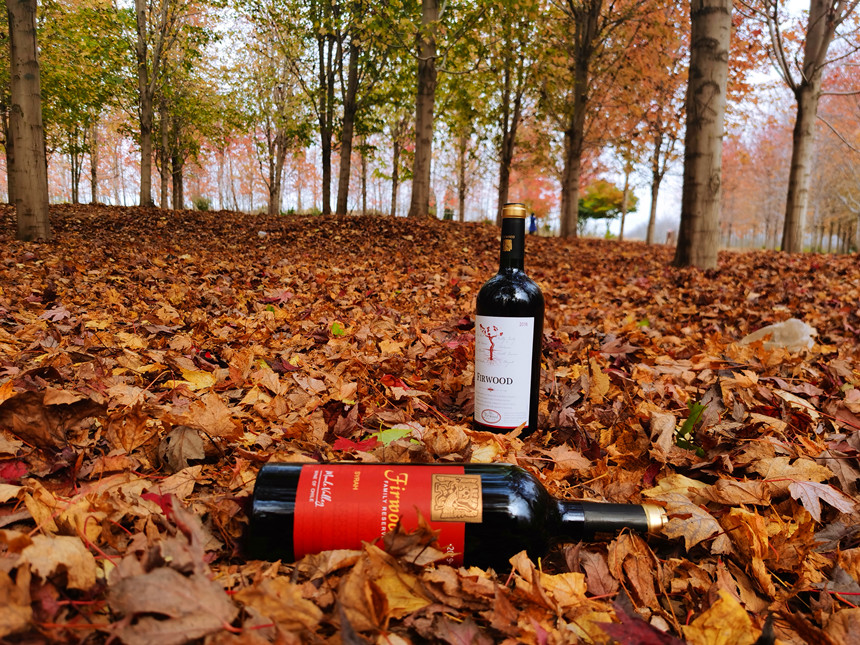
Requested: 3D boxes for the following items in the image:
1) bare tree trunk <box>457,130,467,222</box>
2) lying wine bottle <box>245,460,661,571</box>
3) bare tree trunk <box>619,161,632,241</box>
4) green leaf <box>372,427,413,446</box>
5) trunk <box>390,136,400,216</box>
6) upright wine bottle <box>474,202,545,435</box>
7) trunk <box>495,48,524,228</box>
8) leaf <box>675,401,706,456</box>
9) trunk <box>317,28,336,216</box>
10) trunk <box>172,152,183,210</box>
[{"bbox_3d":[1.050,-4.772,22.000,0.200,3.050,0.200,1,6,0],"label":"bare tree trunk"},{"bbox_3d":[0.024,0.149,0.503,0.301,0.080,0.080,1,-16,0],"label":"lying wine bottle"},{"bbox_3d":[6.703,-4.183,23.000,0.190,2.750,0.190,3,6,0],"label":"bare tree trunk"},{"bbox_3d":[-0.046,0.137,0.800,0.056,0.018,0.050,1,6,0],"label":"green leaf"},{"bbox_3d":[-1.131,-4.772,22.000,0.210,2.650,0.210,1,6,0],"label":"trunk"},{"bbox_3d":[0.101,0.001,0.850,0.086,0.299,0.086,2,6,0],"label":"upright wine bottle"},{"bbox_3d":[1.512,-3.566,13.000,0.420,3.500,0.320,1,6,0],"label":"trunk"},{"bbox_3d":[0.315,0.128,0.810,0.045,0.052,0.050,4,7,22],"label":"leaf"},{"bbox_3d":[-2.006,-3.876,13.000,0.360,3.700,0.280,1,6,0],"label":"trunk"},{"bbox_3d":[-7.152,-3.994,19.000,0.280,1.700,0.250,1,6,0],"label":"trunk"}]

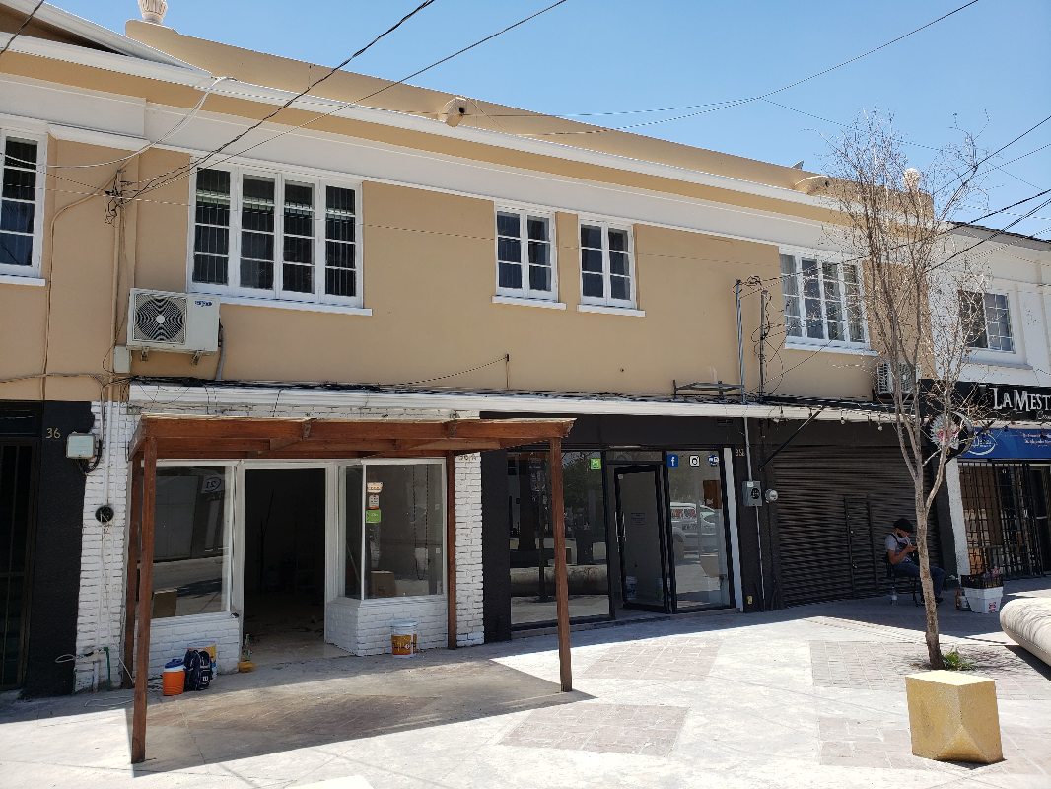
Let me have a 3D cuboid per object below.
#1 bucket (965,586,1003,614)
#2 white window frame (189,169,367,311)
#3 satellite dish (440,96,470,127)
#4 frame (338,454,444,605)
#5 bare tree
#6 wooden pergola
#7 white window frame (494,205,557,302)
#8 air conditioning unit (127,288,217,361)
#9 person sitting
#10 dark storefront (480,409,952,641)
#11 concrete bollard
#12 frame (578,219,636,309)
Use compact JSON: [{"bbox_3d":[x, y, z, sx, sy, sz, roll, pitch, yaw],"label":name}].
[{"bbox_3d":[6.007,2.694,10.370,0.330,0.330,0.330,1,-8,-19],"label":"bucket"},{"bbox_3d":[-2.719,-1.733,8.739,1.855,1.450,0.120,2,-8,-27],"label":"white window frame"},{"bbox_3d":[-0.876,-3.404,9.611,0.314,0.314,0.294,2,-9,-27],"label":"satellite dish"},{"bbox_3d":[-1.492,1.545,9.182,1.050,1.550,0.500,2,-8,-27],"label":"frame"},{"bbox_3d":[3.619,-0.158,7.665,1.350,5.440,1.350,2,-8,-27],"label":"bare tree"},{"bbox_3d":[-1.670,1.503,7.309,3.560,2.360,2.530,2,-8,-27],"label":"wooden pergola"},{"bbox_3d":[0.011,-1.780,10.139,0.880,1.160,0.120,2,-8,-27],"label":"white window frame"},{"bbox_3d":[-3.485,-0.693,7.826,0.810,0.580,0.320,2,-8,-27],"label":"air conditioning unit"},{"bbox_3d":[5.561,2.400,11.406,0.780,1.200,0.500,-7,-9,38],"label":"person sitting"},{"bbox_3d":[3.317,1.702,11.390,8.650,2.710,0.450,2,-8,-27],"label":"dark storefront"},{"bbox_3d":[2.722,2.044,5.027,0.350,0.460,0.350,2,-8,-25],"label":"concrete bollard"},{"bbox_3d":[1.108,-1.742,10.694,0.885,1.160,0.120,2,-8,-27],"label":"frame"}]

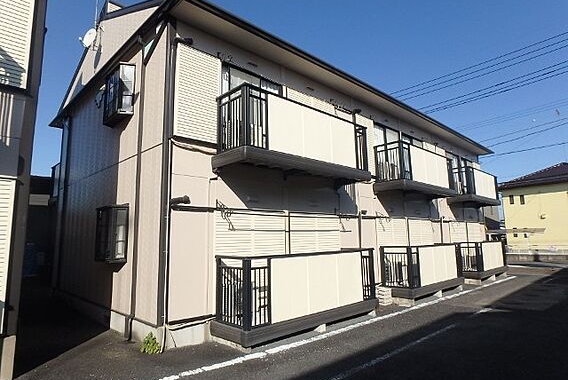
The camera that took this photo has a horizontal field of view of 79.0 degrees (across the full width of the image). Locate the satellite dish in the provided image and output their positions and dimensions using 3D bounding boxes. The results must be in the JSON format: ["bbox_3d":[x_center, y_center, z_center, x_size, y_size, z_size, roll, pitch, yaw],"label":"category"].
[{"bbox_3d":[-4.783,-3.705,8.400,0.470,0.500,0.360,-4,-8,24],"label":"satellite dish"}]

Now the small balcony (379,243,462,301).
[{"bbox_3d":[4.297,2.326,10.455,3.606,1.289,0.905,7,-11,-44],"label":"small balcony"}]

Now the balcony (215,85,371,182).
[{"bbox_3d":[0.376,-0.912,7.117,3.667,1.321,0.905,7,-11,-44],"label":"balcony"}]

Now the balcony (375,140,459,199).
[{"bbox_3d":[4.177,-0.470,10.755,3.606,1.321,0.905,7,-11,-44],"label":"balcony"}]

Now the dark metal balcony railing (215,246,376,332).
[{"bbox_3d":[0.422,1.777,6.782,3.610,1.085,0.876,7,-11,-44],"label":"dark metal balcony railing"}]

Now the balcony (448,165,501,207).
[{"bbox_3d":[7.931,-0.034,14.349,3.636,1.321,0.905,7,-11,-44],"label":"balcony"}]

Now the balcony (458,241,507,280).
[{"bbox_3d":[8.120,2.770,14.115,3.636,1.289,0.905,7,-11,-44],"label":"balcony"}]

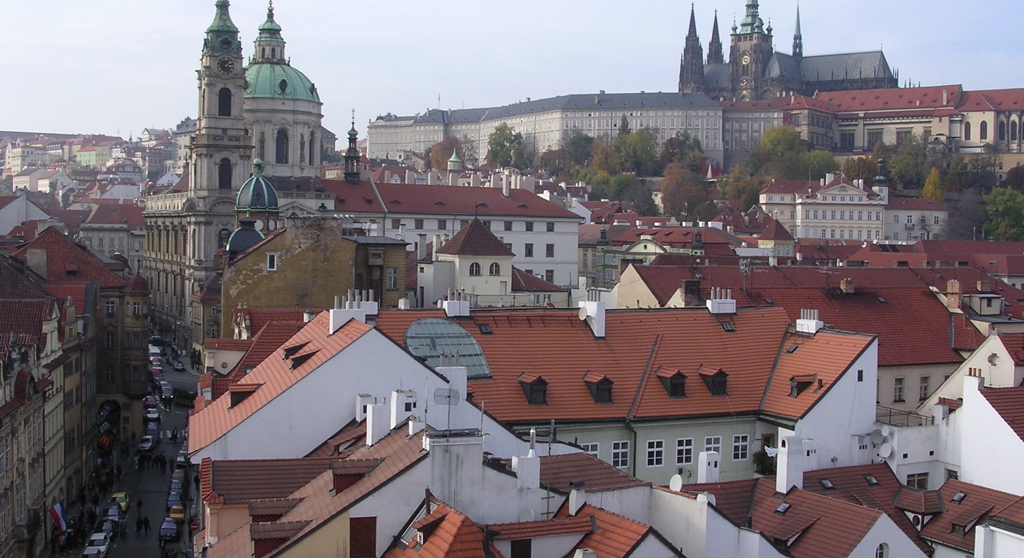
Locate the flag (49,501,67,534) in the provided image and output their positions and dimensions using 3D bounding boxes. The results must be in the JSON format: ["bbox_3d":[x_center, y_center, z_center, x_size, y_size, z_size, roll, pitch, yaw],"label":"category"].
[{"bbox_3d":[-38.555,20.272,103.000,1.450,2.700,0.400,1,2,-13],"label":"flag"}]

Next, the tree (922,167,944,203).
[{"bbox_3d":[118.024,-25.932,340.000,5.600,11.000,5.600,1,2,0],"label":"tree"}]

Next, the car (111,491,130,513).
[{"bbox_3d":[-39.463,22.523,122.000,1.640,1.450,3.750,1,2,-13],"label":"car"}]

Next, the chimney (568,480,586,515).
[{"bbox_3d":[3.034,10.103,56.000,0.600,1.550,0.430,0,2,-27],"label":"chimney"}]

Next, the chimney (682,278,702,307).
[{"bbox_3d":[15.139,1.276,102.000,1.550,2.450,0.600,0,3,-26],"label":"chimney"}]

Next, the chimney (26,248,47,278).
[{"bbox_3d":[-47.828,-1.560,122.000,1.800,3.000,0.700,1,2,-13],"label":"chimney"}]

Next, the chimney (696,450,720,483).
[{"bbox_3d":[11.406,11.105,70.380,0.870,2.300,1.020,0,2,-18],"label":"chimney"}]

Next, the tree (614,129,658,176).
[{"bbox_3d":[51.328,-52.152,500.000,17.000,19.000,15.000,1,2,0],"label":"tree"}]

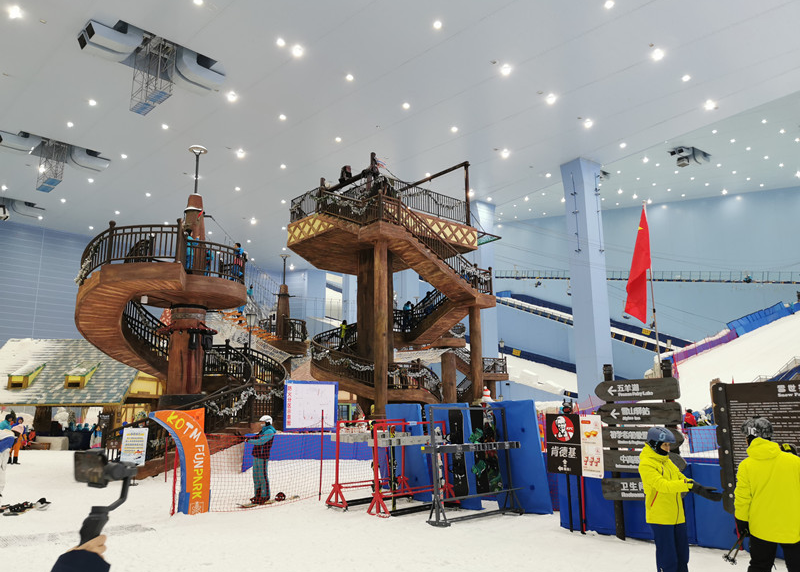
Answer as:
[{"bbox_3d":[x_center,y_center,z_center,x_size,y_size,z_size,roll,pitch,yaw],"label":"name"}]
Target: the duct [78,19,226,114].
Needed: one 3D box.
[{"bbox_3d":[-11.485,-9.368,29.398,6.100,3.200,3.500,11,-17,-44],"label":"duct"}]

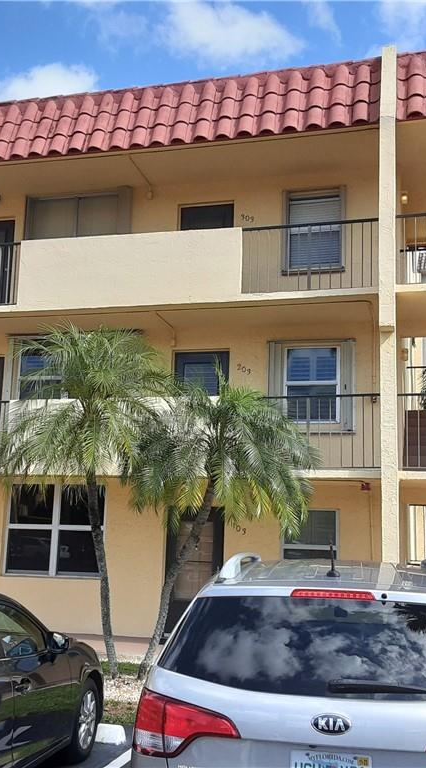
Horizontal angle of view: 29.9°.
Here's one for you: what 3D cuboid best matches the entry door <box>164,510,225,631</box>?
[{"bbox_3d":[-0.294,3.030,12.714,0.934,2.076,0.100,-1,-10,15],"label":"entry door"}]

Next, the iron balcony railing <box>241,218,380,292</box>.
[{"bbox_3d":[1.518,-1.764,11.988,2.026,1.059,1.100,-1,-10,15],"label":"iron balcony railing"}]

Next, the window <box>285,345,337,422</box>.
[{"bbox_3d":[1.581,0.000,12.729,0.877,1.241,0.120,-1,-10,15],"label":"window"}]

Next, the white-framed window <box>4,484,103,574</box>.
[{"bbox_3d":[-2.678,2.477,13.452,1.766,1.519,0.100,-1,-10,15],"label":"white-framed window"}]

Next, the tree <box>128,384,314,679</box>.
[{"bbox_3d":[0.083,1.772,9.841,2.320,3.691,2.320,-1,-10,15],"label":"tree"}]

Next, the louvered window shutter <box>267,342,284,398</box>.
[{"bbox_3d":[0.992,0.044,12.840,0.247,1.446,0.124,-1,-10,15],"label":"louvered window shutter"}]

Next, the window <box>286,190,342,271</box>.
[{"bbox_3d":[1.663,-2.524,13.156,0.913,1.381,0.140,-1,-10,15],"label":"window"}]

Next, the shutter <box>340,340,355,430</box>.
[{"bbox_3d":[2.109,0.029,12.544,0.253,1.446,0.124,-1,-10,15],"label":"shutter"}]

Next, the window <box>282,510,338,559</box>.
[{"bbox_3d":[1.509,2.571,12.314,0.878,1.192,0.100,-1,-10,15],"label":"window"}]

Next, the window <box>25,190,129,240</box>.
[{"bbox_3d":[-2.486,-2.663,14.322,2.000,1.562,0.140,-1,-10,15],"label":"window"}]

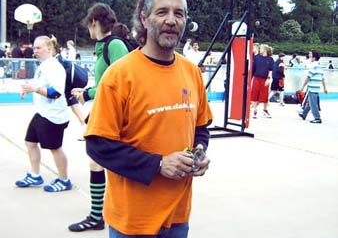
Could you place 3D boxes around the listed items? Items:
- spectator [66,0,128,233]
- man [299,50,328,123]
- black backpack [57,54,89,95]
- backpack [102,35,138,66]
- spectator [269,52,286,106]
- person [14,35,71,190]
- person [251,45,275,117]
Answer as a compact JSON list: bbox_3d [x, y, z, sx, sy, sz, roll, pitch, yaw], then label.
[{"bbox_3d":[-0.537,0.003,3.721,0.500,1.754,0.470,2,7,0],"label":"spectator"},{"bbox_3d":[3.424,-0.769,11.404,0.640,1.648,0.480,4,8,16],"label":"man"},{"bbox_3d":[-1.017,-0.461,5.100,0.300,0.430,0.320,1,7,-6],"label":"black backpack"},{"bbox_3d":[-0.355,-0.448,3.750,0.300,0.430,0.310,2,7,0],"label":"backpack"},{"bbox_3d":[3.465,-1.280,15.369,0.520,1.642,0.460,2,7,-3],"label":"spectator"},{"bbox_3d":[-1.285,-0.050,4.929,0.580,1.589,0.500,-1,8,-20],"label":"person"},{"bbox_3d":[2.287,-0.910,11.709,0.520,1.762,0.380,0,8,-14],"label":"person"}]

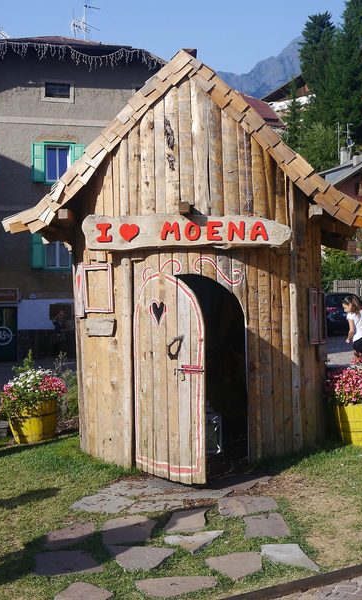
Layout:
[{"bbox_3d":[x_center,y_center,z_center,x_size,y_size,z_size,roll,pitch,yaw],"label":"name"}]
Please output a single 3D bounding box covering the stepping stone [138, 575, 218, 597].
[{"bbox_3d":[-0.024,1.596,4.814,0.467,0.045,0.294,-2,3,-31],"label":"stepping stone"}]

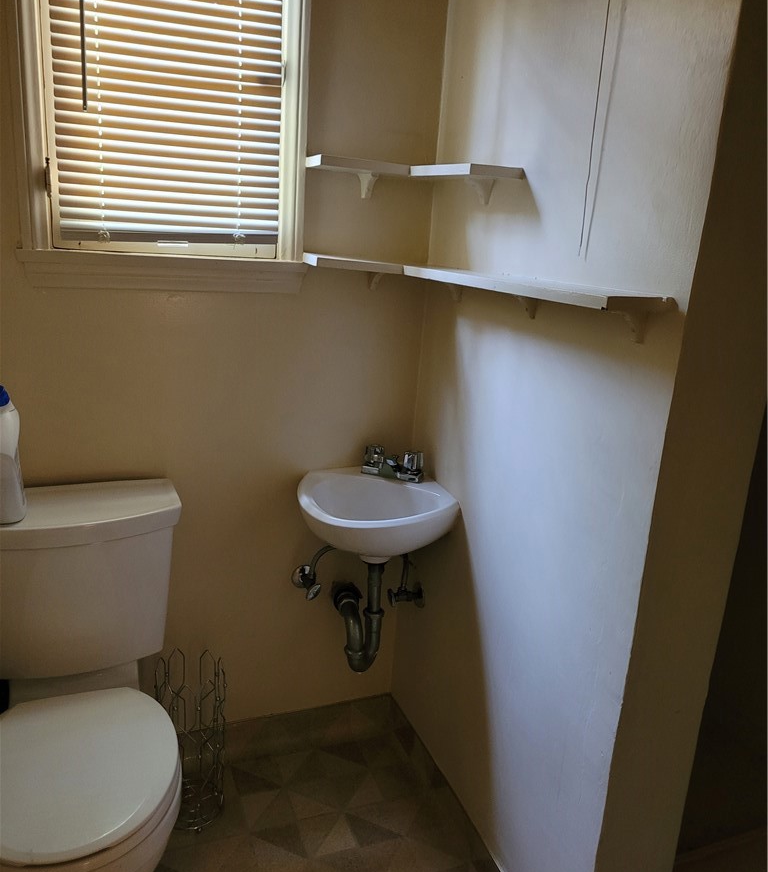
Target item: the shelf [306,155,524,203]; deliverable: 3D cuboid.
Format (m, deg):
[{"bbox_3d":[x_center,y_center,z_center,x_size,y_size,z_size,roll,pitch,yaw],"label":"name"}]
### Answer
[{"bbox_3d":[0.042,-0.505,1.516,0.299,0.077,0.407,-2,16,-21],"label":"shelf"}]

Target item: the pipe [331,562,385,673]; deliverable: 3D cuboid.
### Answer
[{"bbox_3d":[-0.057,0.425,1.873,0.091,0.314,0.168,-2,16,-21],"label":"pipe"}]

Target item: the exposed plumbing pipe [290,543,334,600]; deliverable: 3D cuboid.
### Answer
[{"bbox_3d":[-0.161,0.320,1.836,0.089,0.148,0.107,-2,16,-21],"label":"exposed plumbing pipe"}]

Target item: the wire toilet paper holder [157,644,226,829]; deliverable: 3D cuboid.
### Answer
[{"bbox_3d":[-0.433,0.687,1.741,0.161,0.363,0.161,-2,16,-21],"label":"wire toilet paper holder"}]

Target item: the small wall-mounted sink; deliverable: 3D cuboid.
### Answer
[{"bbox_3d":[-0.046,0.216,1.687,0.375,0.183,0.378,10,16,23],"label":"small wall-mounted sink"}]

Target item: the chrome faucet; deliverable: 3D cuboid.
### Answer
[{"bbox_3d":[0.012,0.065,1.782,0.150,0.066,0.098,10,16,23],"label":"chrome faucet"}]

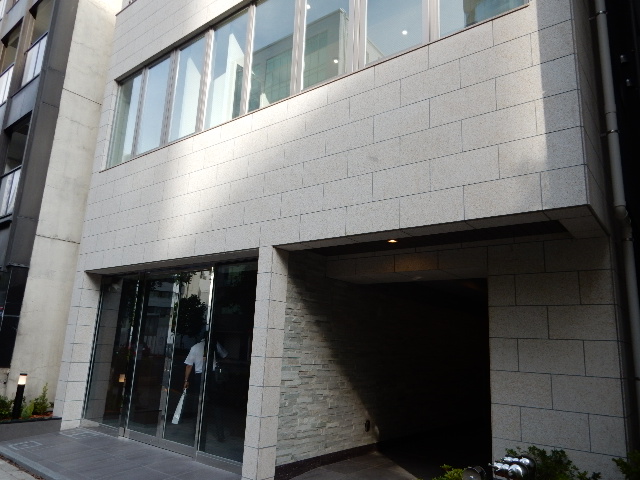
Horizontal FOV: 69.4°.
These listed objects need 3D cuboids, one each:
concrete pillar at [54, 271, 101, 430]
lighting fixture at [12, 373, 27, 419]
[{"bbox_3d":[-4.068,1.816,7.792,0.320,2.545,0.310,-7,-16,38],"label":"concrete pillar"},{"bbox_3d":[-4.750,2.485,7.323,0.100,0.705,0.100,-7,-16,38],"label":"lighting fixture"}]

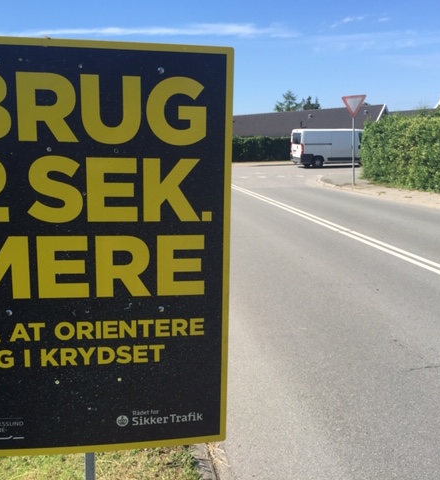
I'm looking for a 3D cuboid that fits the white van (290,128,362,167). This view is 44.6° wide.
[{"bbox_3d":[7.245,-5.623,32.998,5.400,2.250,2.050,-4,10,-12],"label":"white van"}]

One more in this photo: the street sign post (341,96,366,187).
[{"bbox_3d":[4.572,-3.363,18.227,0.812,2.991,0.090,-1,10,9],"label":"street sign post"}]

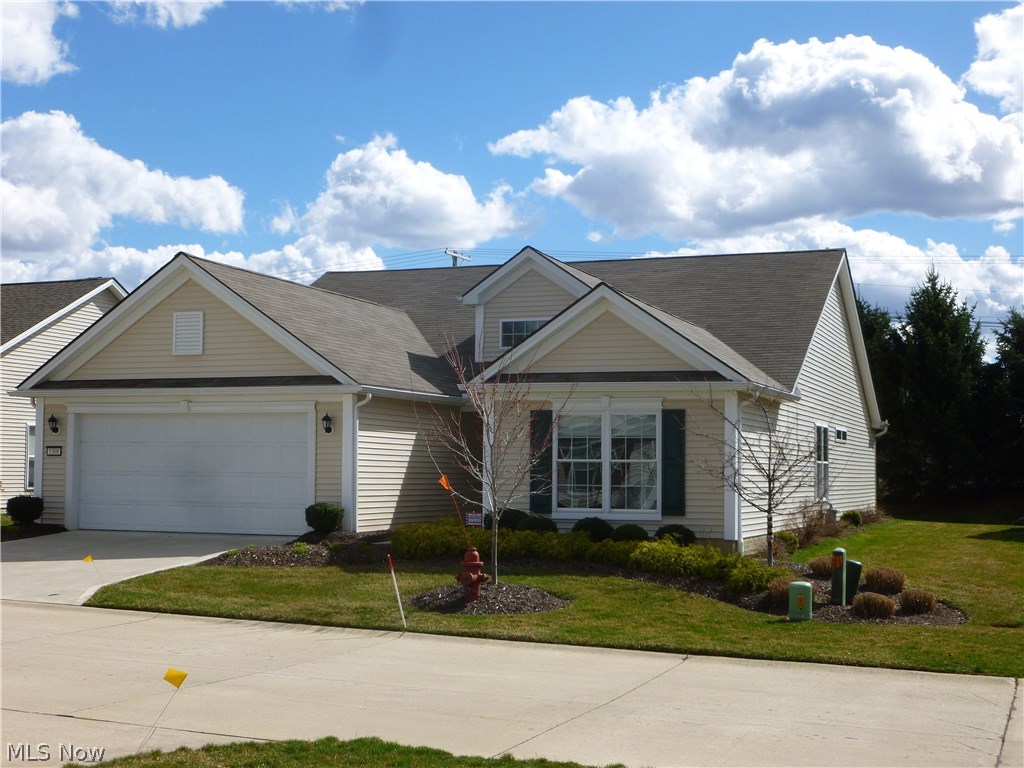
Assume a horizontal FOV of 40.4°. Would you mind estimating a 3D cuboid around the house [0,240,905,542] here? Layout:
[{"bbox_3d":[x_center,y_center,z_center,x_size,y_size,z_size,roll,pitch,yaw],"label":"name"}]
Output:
[{"bbox_3d":[0.704,-0.018,33.105,13.760,6.480,20.780,-1,-4,20],"label":"house"}]

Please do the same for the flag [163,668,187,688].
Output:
[{"bbox_3d":[-2.033,1.779,8.400,0.125,0.105,0.035,32,0,-5],"label":"flag"}]

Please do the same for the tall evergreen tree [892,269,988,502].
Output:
[{"bbox_3d":[16.143,0.019,52.500,3.600,8.700,3.600,-1,-4,20],"label":"tall evergreen tree"}]

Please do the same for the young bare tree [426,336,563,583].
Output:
[{"bbox_3d":[-0.233,1.005,18.500,1.900,3.300,1.800,0,-3,0],"label":"young bare tree"}]

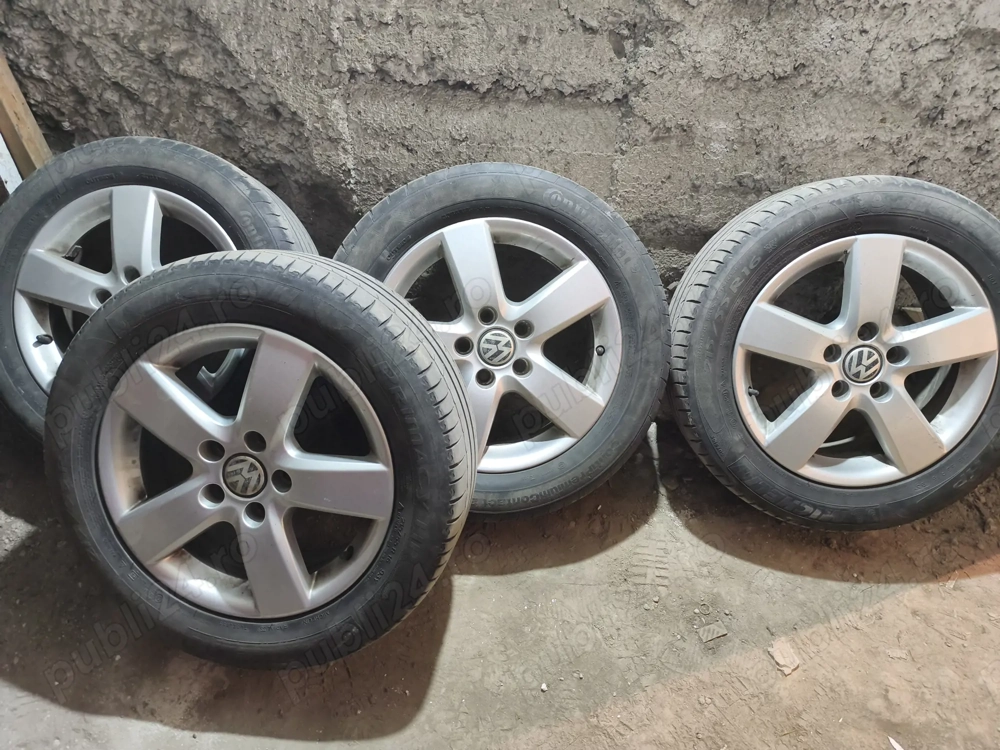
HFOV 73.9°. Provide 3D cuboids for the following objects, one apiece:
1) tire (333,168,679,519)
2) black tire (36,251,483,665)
[{"bbox_3d":[-0.013,-0.060,1.257,0.643,0.643,0.224,-3,10,-5],"label":"tire"},{"bbox_3d":[-0.357,0.130,1.049,0.643,0.643,0.224,6,11,5],"label":"black tire"}]

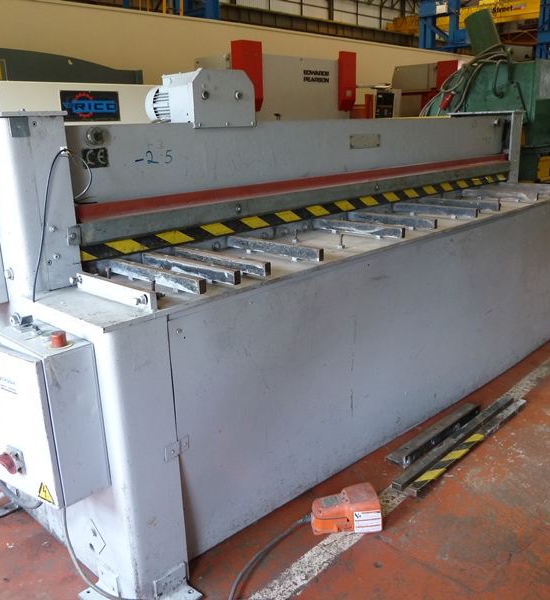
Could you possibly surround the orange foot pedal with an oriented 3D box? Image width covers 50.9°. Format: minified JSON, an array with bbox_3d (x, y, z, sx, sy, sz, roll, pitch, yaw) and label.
[{"bbox_3d":[0.239,0.704,1.970,0.230,0.118,0.122,-2,17,-3],"label":"orange foot pedal"}]

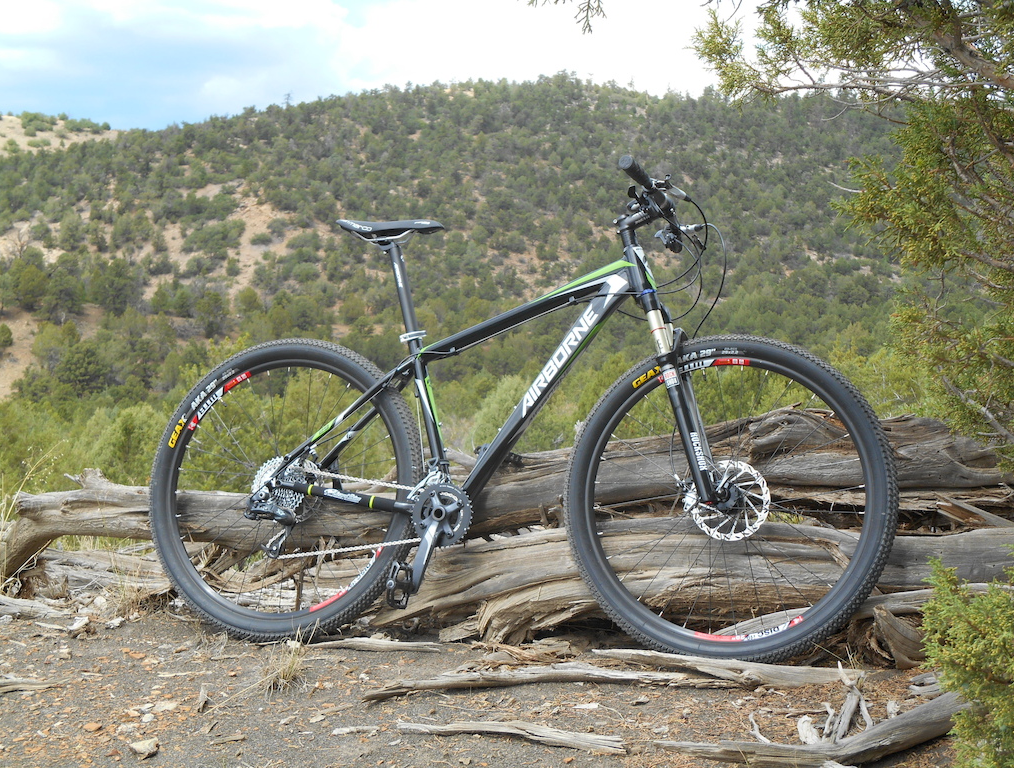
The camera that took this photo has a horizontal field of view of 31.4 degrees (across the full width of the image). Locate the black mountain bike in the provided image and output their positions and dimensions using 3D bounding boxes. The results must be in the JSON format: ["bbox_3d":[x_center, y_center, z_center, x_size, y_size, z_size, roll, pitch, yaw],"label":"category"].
[{"bbox_3d":[-0.014,0.088,4.179,1.825,1.068,0.680,0,-10,20],"label":"black mountain bike"}]

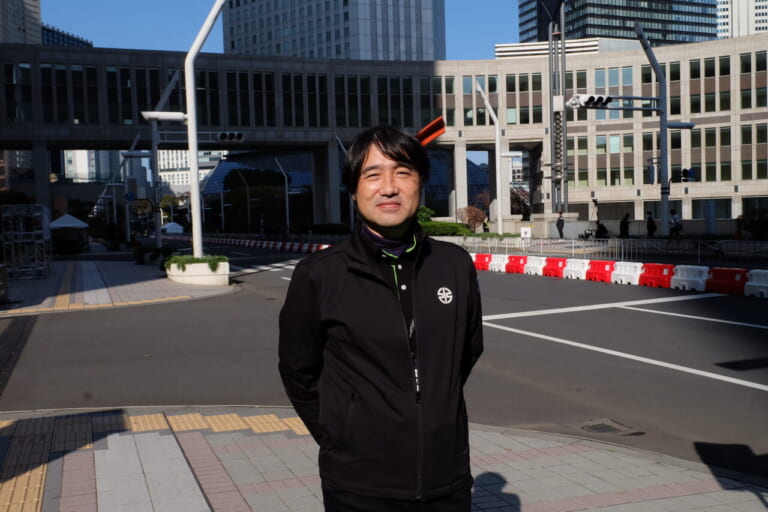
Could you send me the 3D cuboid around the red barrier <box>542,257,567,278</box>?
[{"bbox_3d":[4.946,0.325,21.116,0.400,0.510,1.000,-3,3,-23],"label":"red barrier"}]

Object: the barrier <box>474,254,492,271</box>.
[{"bbox_3d":[3.392,0.194,24.781,0.400,0.510,1.000,-3,3,-23],"label":"barrier"}]

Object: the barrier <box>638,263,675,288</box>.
[{"bbox_3d":[6.500,0.456,17.451,0.400,0.510,1.000,-3,3,-23],"label":"barrier"}]

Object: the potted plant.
[{"bbox_3d":[-5.080,0.380,20.335,1.650,0.740,1.600,-3,3,-14],"label":"potted plant"}]

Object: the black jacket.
[{"bbox_3d":[0.004,0.240,1.875,0.490,0.645,0.290,-3,3,-20],"label":"black jacket"}]

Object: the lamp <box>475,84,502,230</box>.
[{"bbox_3d":[5.711,-5.242,40.540,1.427,8.418,0.300,-3,3,-26],"label":"lamp"}]

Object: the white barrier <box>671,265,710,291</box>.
[{"bbox_3d":[6.888,0.489,16.534,0.400,0.510,1.000,-3,3,-23],"label":"white barrier"}]

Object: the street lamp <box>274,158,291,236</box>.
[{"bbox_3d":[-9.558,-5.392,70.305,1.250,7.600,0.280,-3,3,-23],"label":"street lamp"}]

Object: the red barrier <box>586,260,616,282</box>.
[{"bbox_3d":[5.621,0.371,19.030,0.380,0.550,1.000,-3,3,-23],"label":"red barrier"}]

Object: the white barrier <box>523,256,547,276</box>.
[{"bbox_3d":[4.557,0.292,22.032,0.400,0.510,1.000,-3,3,-23],"label":"white barrier"}]

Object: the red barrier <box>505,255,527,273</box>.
[{"bbox_3d":[4.118,0.244,22.498,0.380,0.550,1.000,-3,3,-23],"label":"red barrier"}]

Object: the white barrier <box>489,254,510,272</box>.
[{"bbox_3d":[3.720,0.210,23.415,0.380,0.550,1.000,-3,3,-23],"label":"white barrier"}]

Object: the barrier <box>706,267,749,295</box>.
[{"bbox_3d":[7.184,0.503,15.423,0.380,0.550,1.000,-3,3,-23],"label":"barrier"}]

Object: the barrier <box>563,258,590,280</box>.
[{"bbox_3d":[5.334,0.358,20.200,0.400,0.510,1.000,-3,3,-23],"label":"barrier"}]

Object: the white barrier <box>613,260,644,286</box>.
[{"bbox_3d":[6.010,0.404,18.132,0.380,0.550,1.000,-3,3,-23],"label":"white barrier"}]

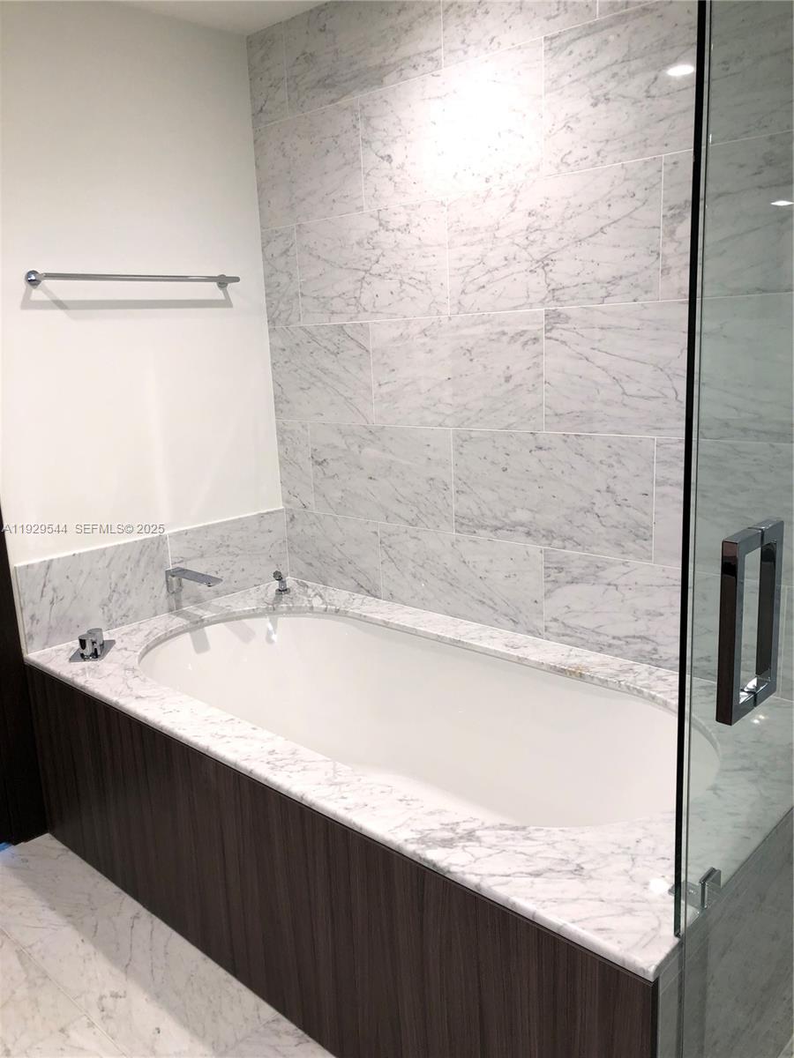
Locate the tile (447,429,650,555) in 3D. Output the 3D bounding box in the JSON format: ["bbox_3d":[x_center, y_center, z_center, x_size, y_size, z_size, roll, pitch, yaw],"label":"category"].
[{"bbox_3d":[0.387,-0.099,2.218,0.603,0.303,0.010,9,17,42],"label":"tile"}]

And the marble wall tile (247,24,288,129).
[{"bbox_3d":[-0.391,-1.388,2.630,0.170,0.266,0.012,9,17,42],"label":"marble wall tile"}]

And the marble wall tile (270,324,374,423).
[{"bbox_3d":[-0.241,-0.493,2.723,0.470,0.305,0.012,9,17,42],"label":"marble wall tile"}]

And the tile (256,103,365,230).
[{"bbox_3d":[-0.266,-1.090,2.583,0.464,0.303,0.010,9,17,42],"label":"tile"}]

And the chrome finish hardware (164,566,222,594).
[{"bbox_3d":[-0.610,0.176,2.599,0.236,0.072,0.052,9,17,42],"label":"chrome finish hardware"}]

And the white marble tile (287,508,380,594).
[{"bbox_3d":[-0.217,0.075,2.841,0.464,0.250,0.010,9,17,42],"label":"white marble tile"}]

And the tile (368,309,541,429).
[{"bbox_3d":[0.152,-0.432,2.356,0.603,0.303,0.010,9,17,42],"label":"tile"}]

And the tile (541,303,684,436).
[{"bbox_3d":[0.595,-0.361,1.950,0.603,0.303,0.010,9,17,42],"label":"tile"}]

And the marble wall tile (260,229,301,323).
[{"bbox_3d":[-0.366,-0.808,2.760,0.164,0.305,0.012,9,17,42],"label":"marble wall tile"}]

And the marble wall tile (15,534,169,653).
[{"bbox_3d":[-0.865,0.178,2.504,0.010,0.249,0.473,9,17,42],"label":"marble wall tile"}]

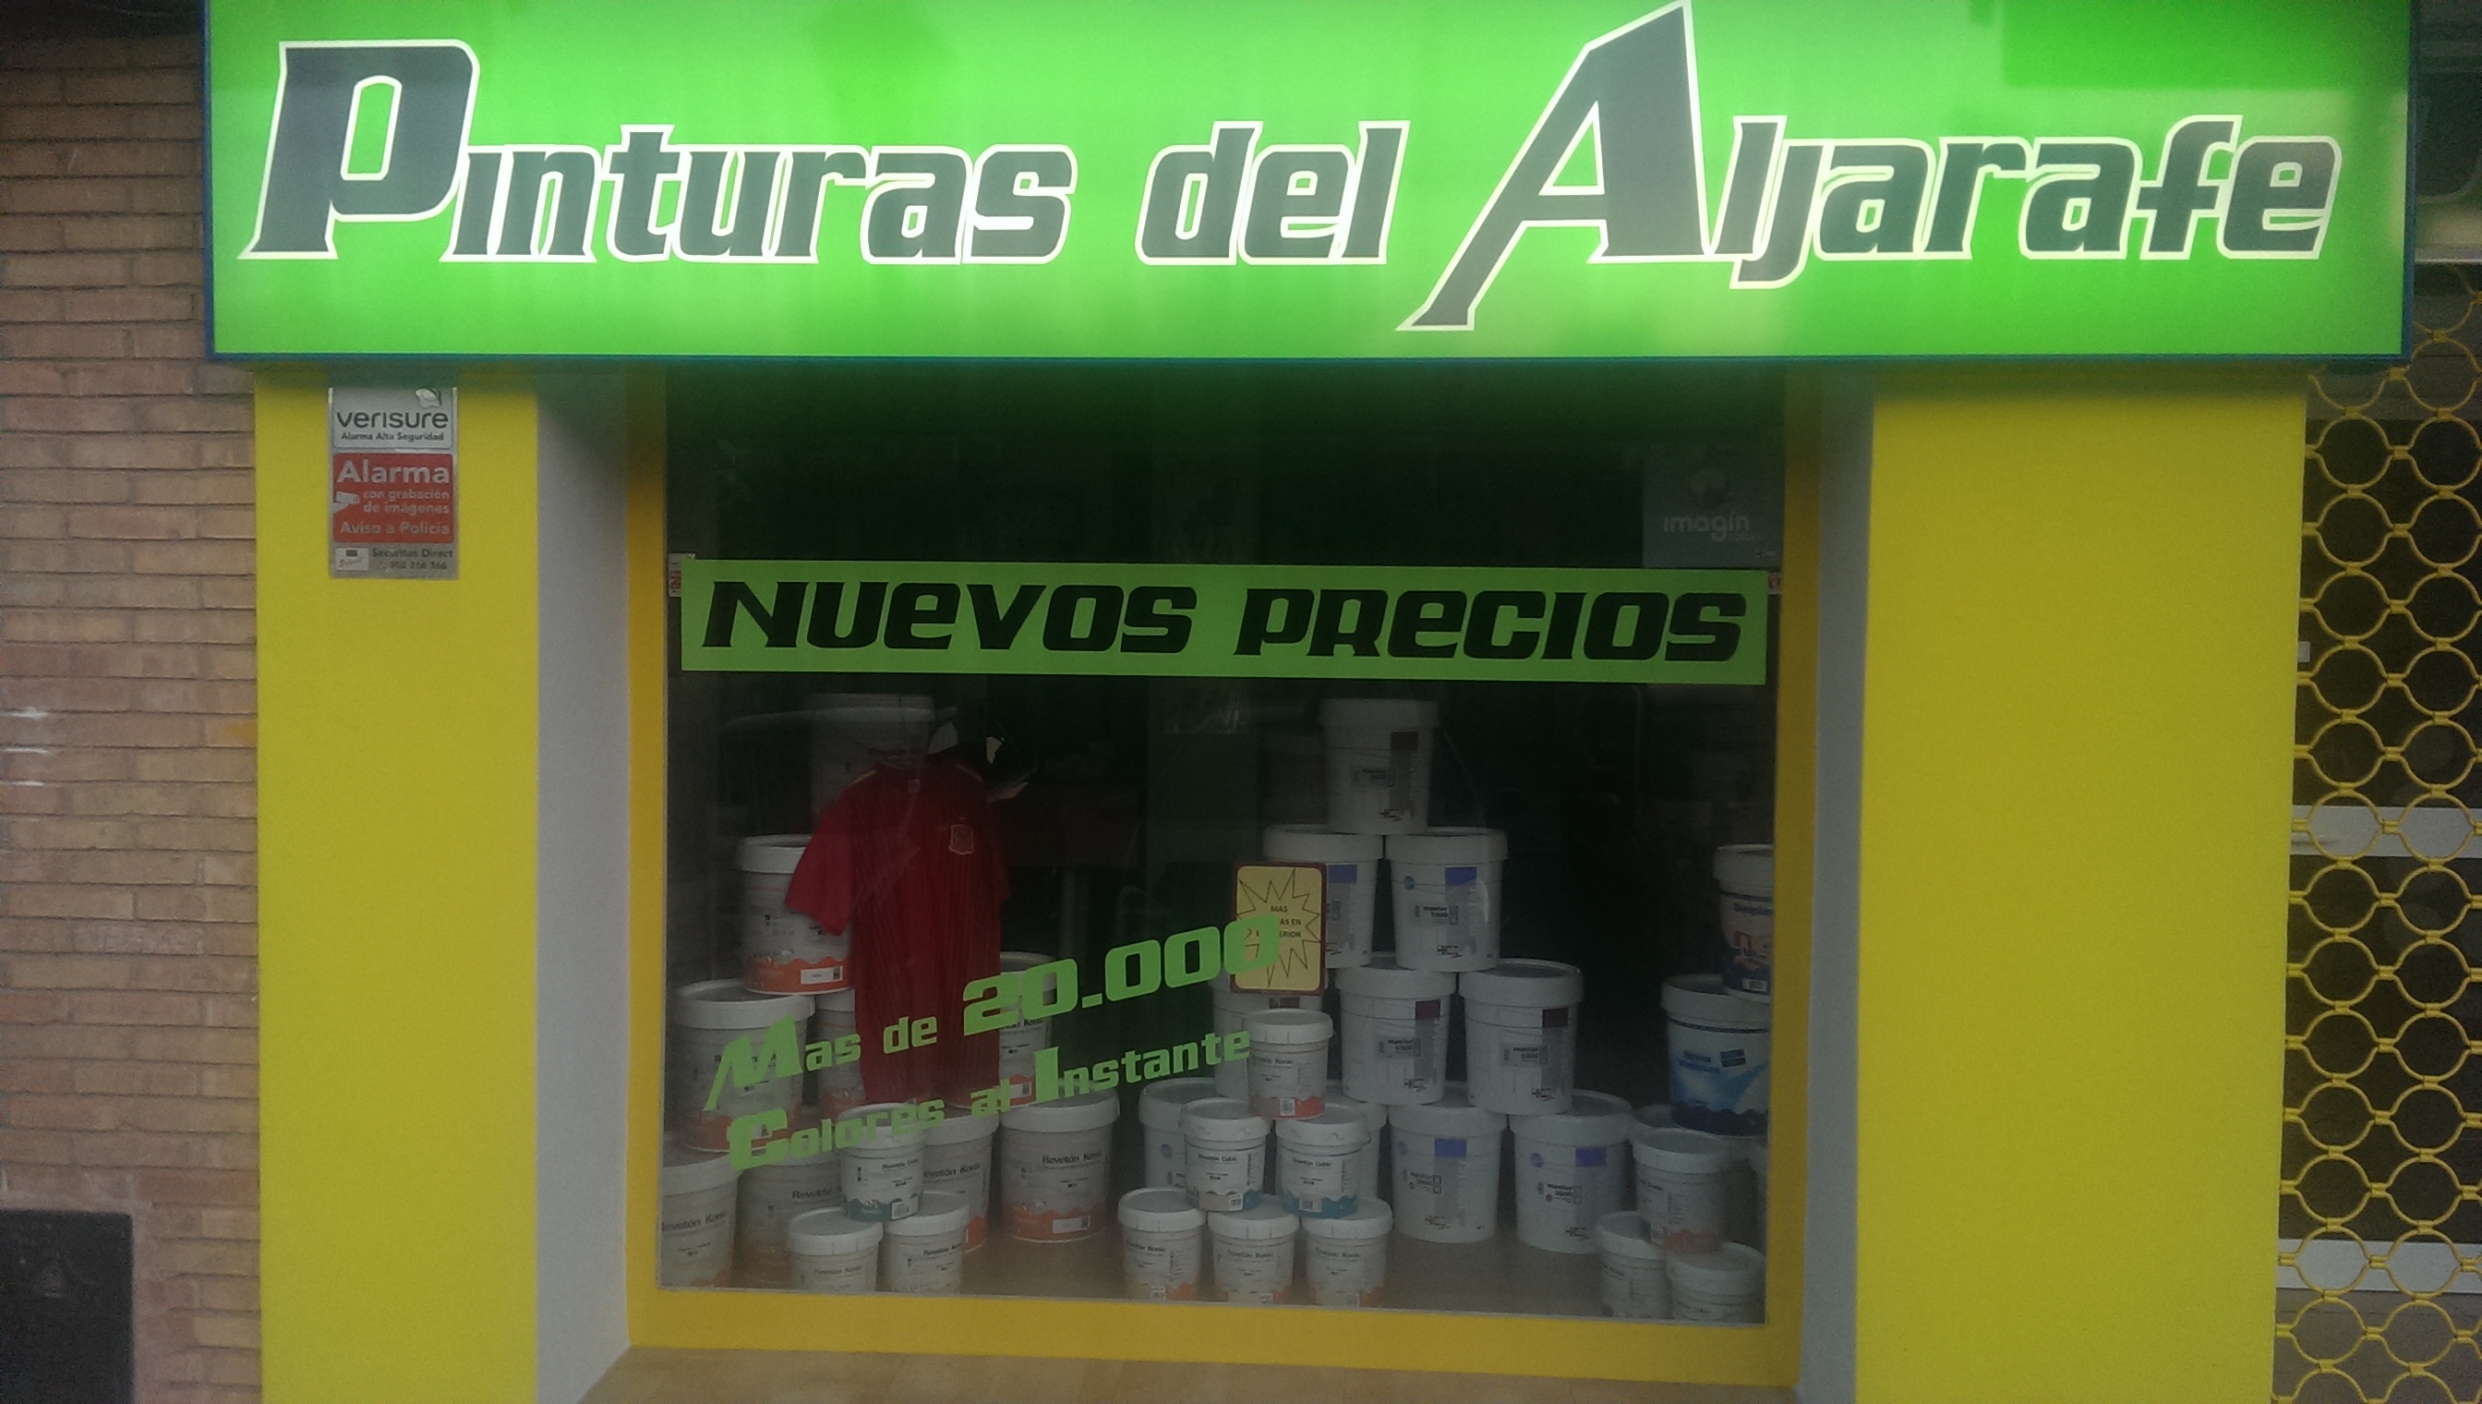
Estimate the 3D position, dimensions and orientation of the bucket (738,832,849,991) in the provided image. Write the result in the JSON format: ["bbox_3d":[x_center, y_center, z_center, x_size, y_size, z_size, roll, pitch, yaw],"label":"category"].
[{"bbox_3d":[-0.980,0.474,4.154,0.294,0.324,0.294,1,2,0],"label":"bucket"}]

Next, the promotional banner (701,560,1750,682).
[{"bbox_3d":[-0.052,-0.157,3.586,2.119,0.217,0.006,1,2,4],"label":"promotional banner"}]

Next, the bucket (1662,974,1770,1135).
[{"bbox_3d":[1.108,0.804,4.214,0.289,0.316,0.289,1,2,21],"label":"bucket"}]

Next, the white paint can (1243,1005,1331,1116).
[{"bbox_3d":[0.104,0.792,4.028,0.195,0.202,0.195,1,2,2],"label":"white paint can"}]

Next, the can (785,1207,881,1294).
[{"bbox_3d":[-0.844,1.185,3.850,0.195,0.202,0.195,0,2,-12],"label":"can"}]

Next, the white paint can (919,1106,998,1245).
[{"bbox_3d":[-0.708,1.103,4.314,0.288,0.310,0.288,1,1,0],"label":"white paint can"}]

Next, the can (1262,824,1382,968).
[{"bbox_3d":[0.200,0.468,4.472,0.290,0.319,0.290,1,1,3],"label":"can"}]

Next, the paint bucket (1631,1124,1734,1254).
[{"bbox_3d":[0.906,1.008,3.800,0.194,0.205,0.194,1,2,0],"label":"paint bucket"}]

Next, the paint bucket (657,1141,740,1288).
[{"bbox_3d":[-1.219,1.125,3.967,0.294,0.324,0.294,1,2,0],"label":"paint bucket"}]

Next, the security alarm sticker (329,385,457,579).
[{"bbox_3d":[-1.509,-0.394,3.280,0.235,0.346,0.010,1,2,4],"label":"security alarm sticker"}]

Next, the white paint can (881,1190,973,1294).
[{"bbox_3d":[-0.680,1.190,4.000,0.194,0.205,0.194,1,2,0],"label":"white paint can"}]

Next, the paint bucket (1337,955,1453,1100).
[{"bbox_3d":[0.379,0.800,4.525,0.293,0.321,0.293,1,2,5],"label":"paint bucket"}]

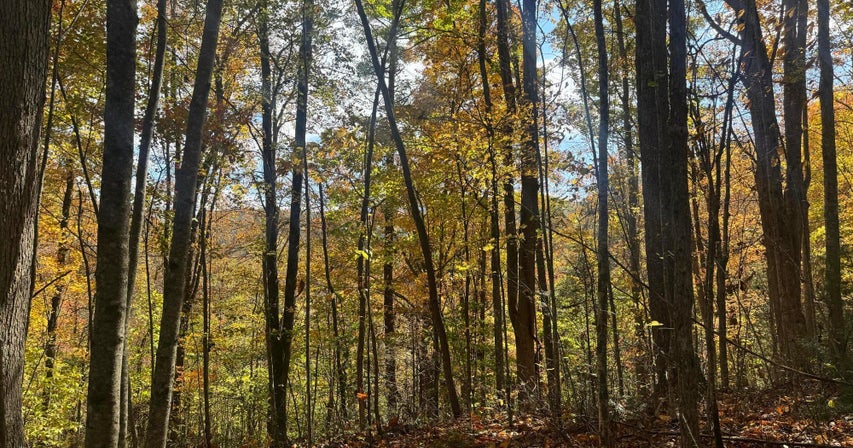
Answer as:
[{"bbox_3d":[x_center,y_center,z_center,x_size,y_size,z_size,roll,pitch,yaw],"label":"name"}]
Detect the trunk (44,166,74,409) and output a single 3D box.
[{"bbox_3d":[-7.763,1.321,12.500,0.250,5.160,0.250,6,-4,-31],"label":"trunk"}]

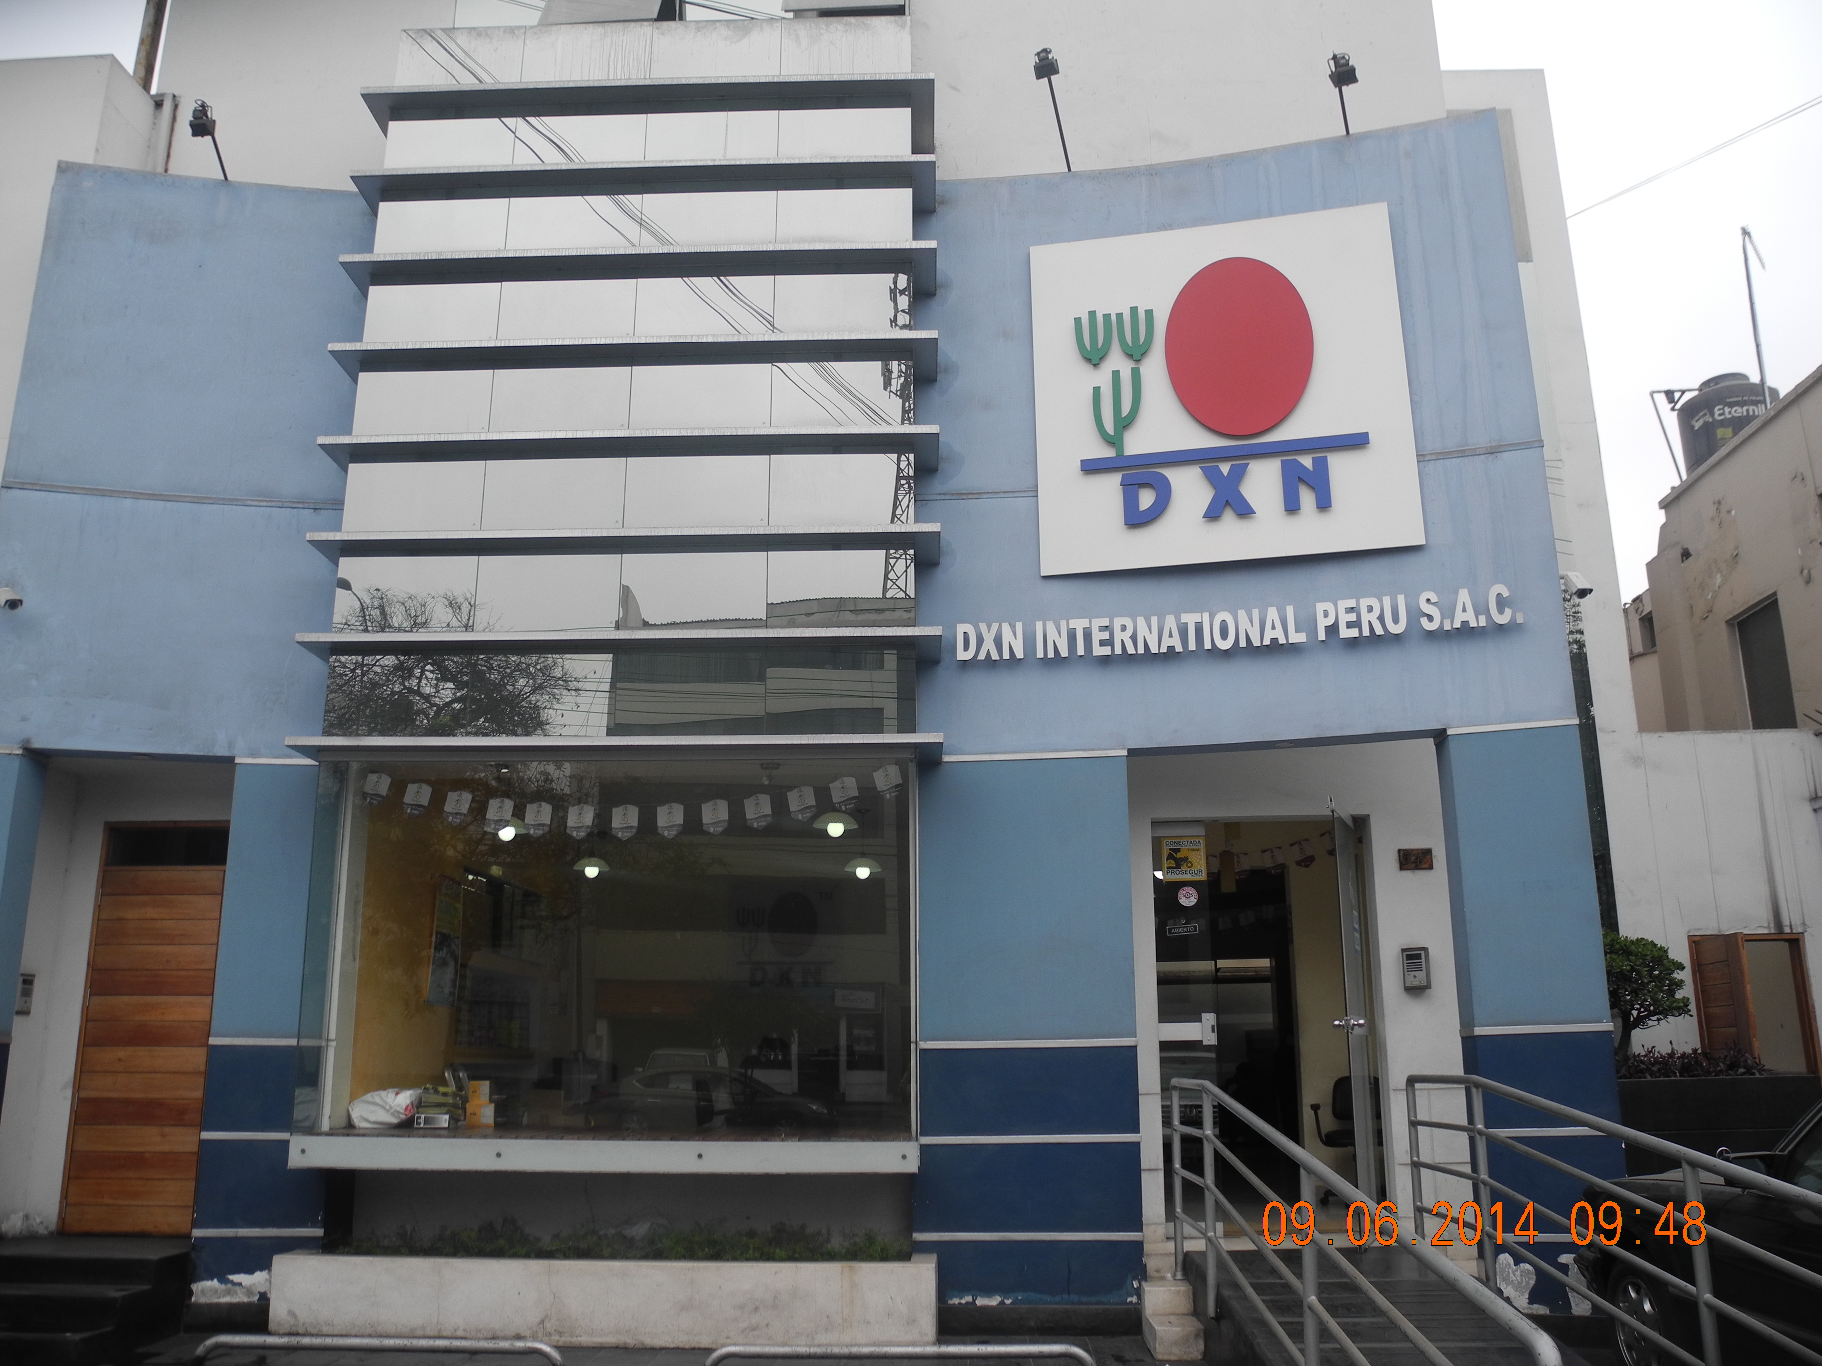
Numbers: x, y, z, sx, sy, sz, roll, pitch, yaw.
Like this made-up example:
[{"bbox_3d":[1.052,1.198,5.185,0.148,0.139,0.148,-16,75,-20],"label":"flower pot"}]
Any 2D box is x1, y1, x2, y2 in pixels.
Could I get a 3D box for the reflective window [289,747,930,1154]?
[{"bbox_3d":[-1.606,1.401,7.840,3.240,1.996,0.120,0,-15,1],"label":"reflective window"}]

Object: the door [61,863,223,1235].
[{"bbox_3d":[-4.492,2.145,8.679,0.830,2.145,0.080,0,-15,1],"label":"door"}]

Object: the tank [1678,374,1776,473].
[{"bbox_3d":[9.549,-2.969,17.129,1.100,1.400,1.100,0,-15,1],"label":"tank"}]

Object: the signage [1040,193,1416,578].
[{"bbox_3d":[1.796,-1.726,8.633,2.138,2.138,0.090,-4,-15,14],"label":"signage"}]

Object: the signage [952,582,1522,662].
[{"bbox_3d":[1.799,-0.336,8.275,3.123,0.235,0.110,-4,-15,13],"label":"signage"}]

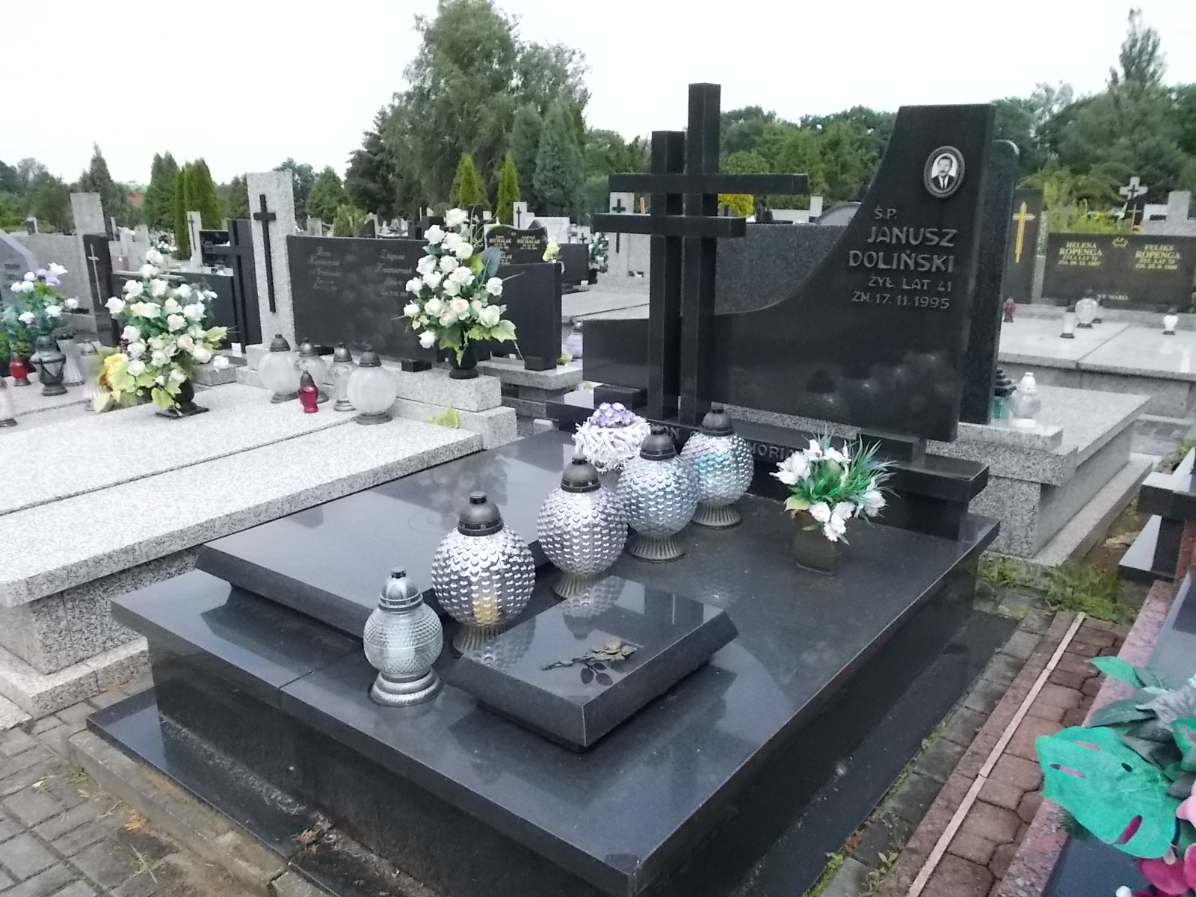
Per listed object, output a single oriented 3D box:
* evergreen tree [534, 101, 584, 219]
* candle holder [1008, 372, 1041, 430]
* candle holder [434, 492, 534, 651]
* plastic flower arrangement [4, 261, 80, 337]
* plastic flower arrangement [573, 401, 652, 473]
[{"bbox_3d":[-1.429,-10.426,33.655,1.888,4.833,1.888,0,16,0],"label":"evergreen tree"},{"bbox_3d":[1.818,-0.206,3.789,0.137,0.237,0.137,12,19,36],"label":"candle holder"},{"bbox_3d":[-0.278,0.289,2.136,0.244,0.387,0.244,0,16,0],"label":"candle holder"},{"bbox_3d":[-3.463,-0.912,5.600,0.460,0.500,0.420,11,20,36],"label":"plastic flower arrangement"},{"bbox_3d":[0.048,-0.044,3.029,0.270,0.250,0.270,0,15,0],"label":"plastic flower arrangement"}]

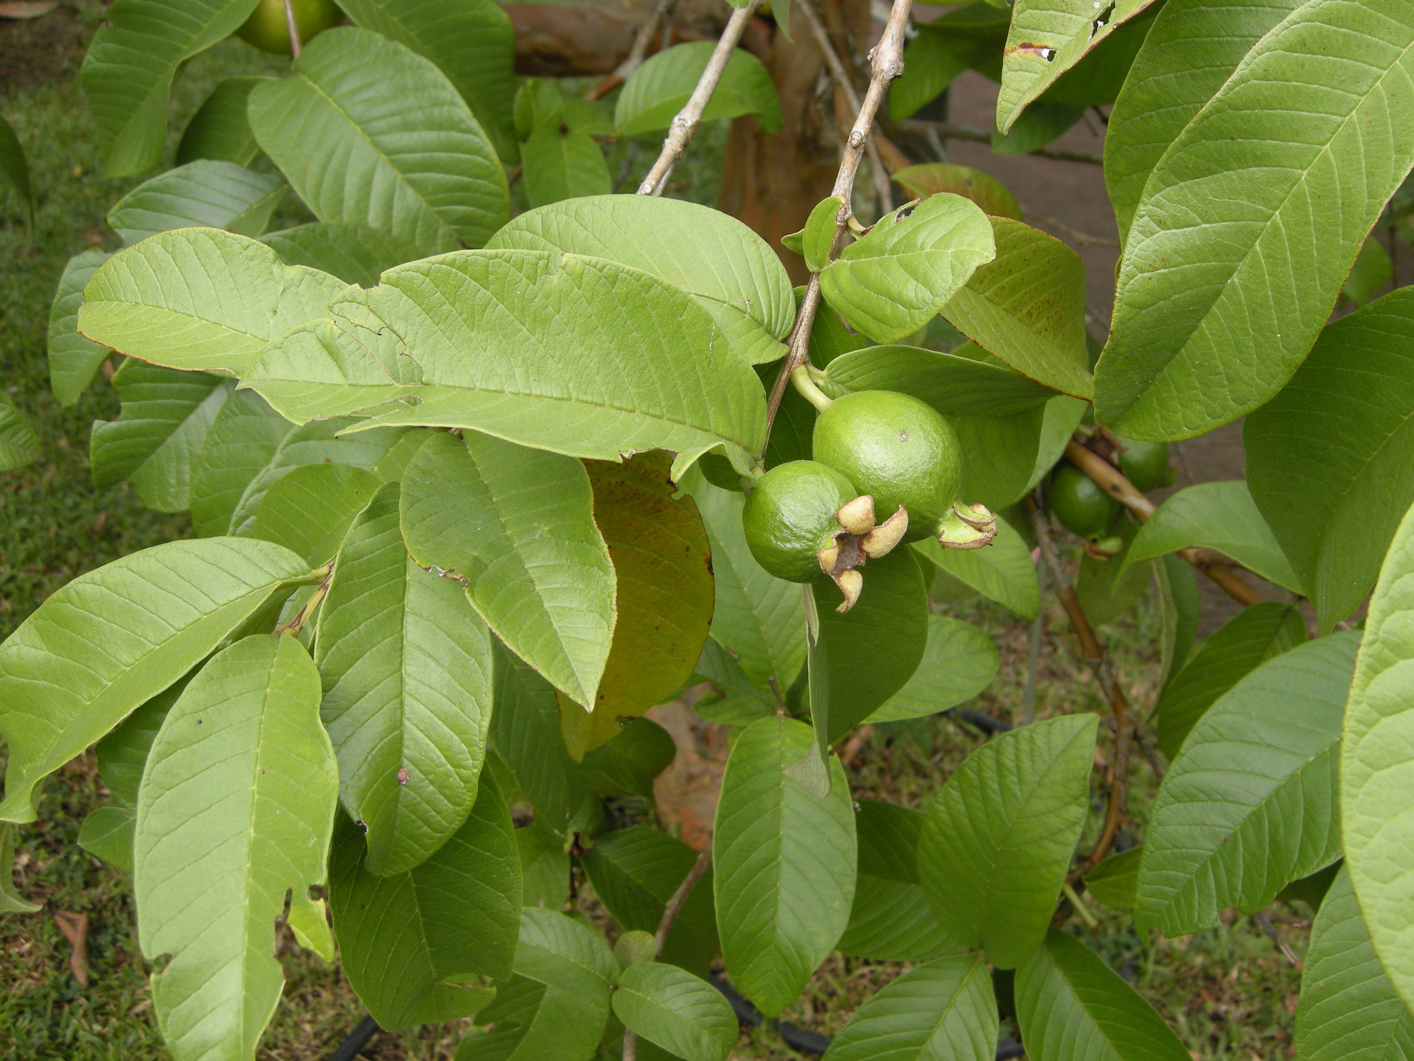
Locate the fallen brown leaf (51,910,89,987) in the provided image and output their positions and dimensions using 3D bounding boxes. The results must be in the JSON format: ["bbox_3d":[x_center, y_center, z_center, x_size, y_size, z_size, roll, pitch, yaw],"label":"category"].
[{"bbox_3d":[-0.601,0.395,1.350,0.036,0.025,0.085,-9,37,-12],"label":"fallen brown leaf"}]

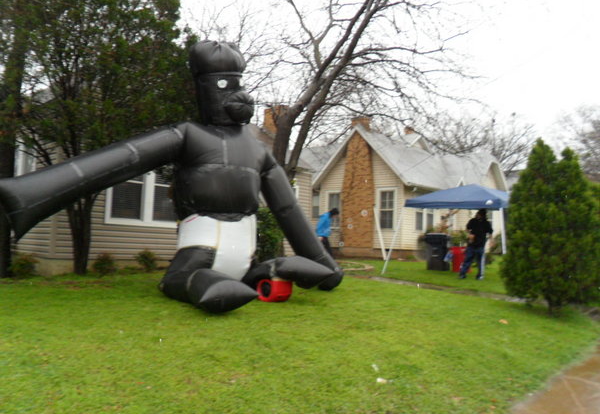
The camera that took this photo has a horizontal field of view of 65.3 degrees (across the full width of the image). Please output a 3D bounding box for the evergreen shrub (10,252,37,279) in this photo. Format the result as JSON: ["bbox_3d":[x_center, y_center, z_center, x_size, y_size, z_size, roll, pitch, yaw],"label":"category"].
[{"bbox_3d":[-5.004,1.062,8.500,0.540,0.480,0.520,2,-5,0],"label":"evergreen shrub"}]

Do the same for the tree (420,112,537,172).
[{"bbox_3d":[11.824,-1.424,31.000,7.800,9.500,7.800,2,-5,0],"label":"tree"}]

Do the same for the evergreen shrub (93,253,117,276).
[{"bbox_3d":[-3.864,1.136,9.250,0.480,0.470,0.480,2,-5,0],"label":"evergreen shrub"}]

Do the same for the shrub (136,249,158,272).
[{"bbox_3d":[-3.259,1.143,10.000,0.470,0.500,0.470,2,-5,0],"label":"shrub"}]

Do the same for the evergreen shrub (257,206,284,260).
[{"bbox_3d":[-0.944,0.799,13.600,1.050,1.650,1.050,2,-5,0],"label":"evergreen shrub"}]

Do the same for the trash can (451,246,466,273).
[{"bbox_3d":[4.601,1.514,13.500,0.560,0.750,0.560,2,-5,0],"label":"trash can"}]

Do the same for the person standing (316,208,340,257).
[{"bbox_3d":[0.883,0.868,14.500,0.650,1.680,0.520,2,-5,3],"label":"person standing"}]

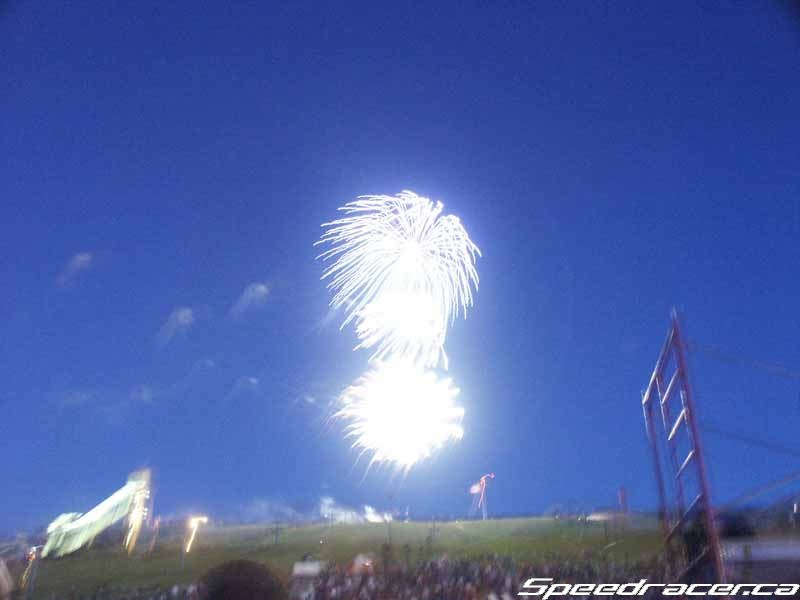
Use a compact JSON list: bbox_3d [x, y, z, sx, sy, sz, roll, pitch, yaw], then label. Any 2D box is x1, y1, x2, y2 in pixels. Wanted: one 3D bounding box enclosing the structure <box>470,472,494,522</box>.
[{"bbox_3d":[16.530,39.860,150.000,5.000,9.400,3.800,-3,-21,5],"label":"structure"}]

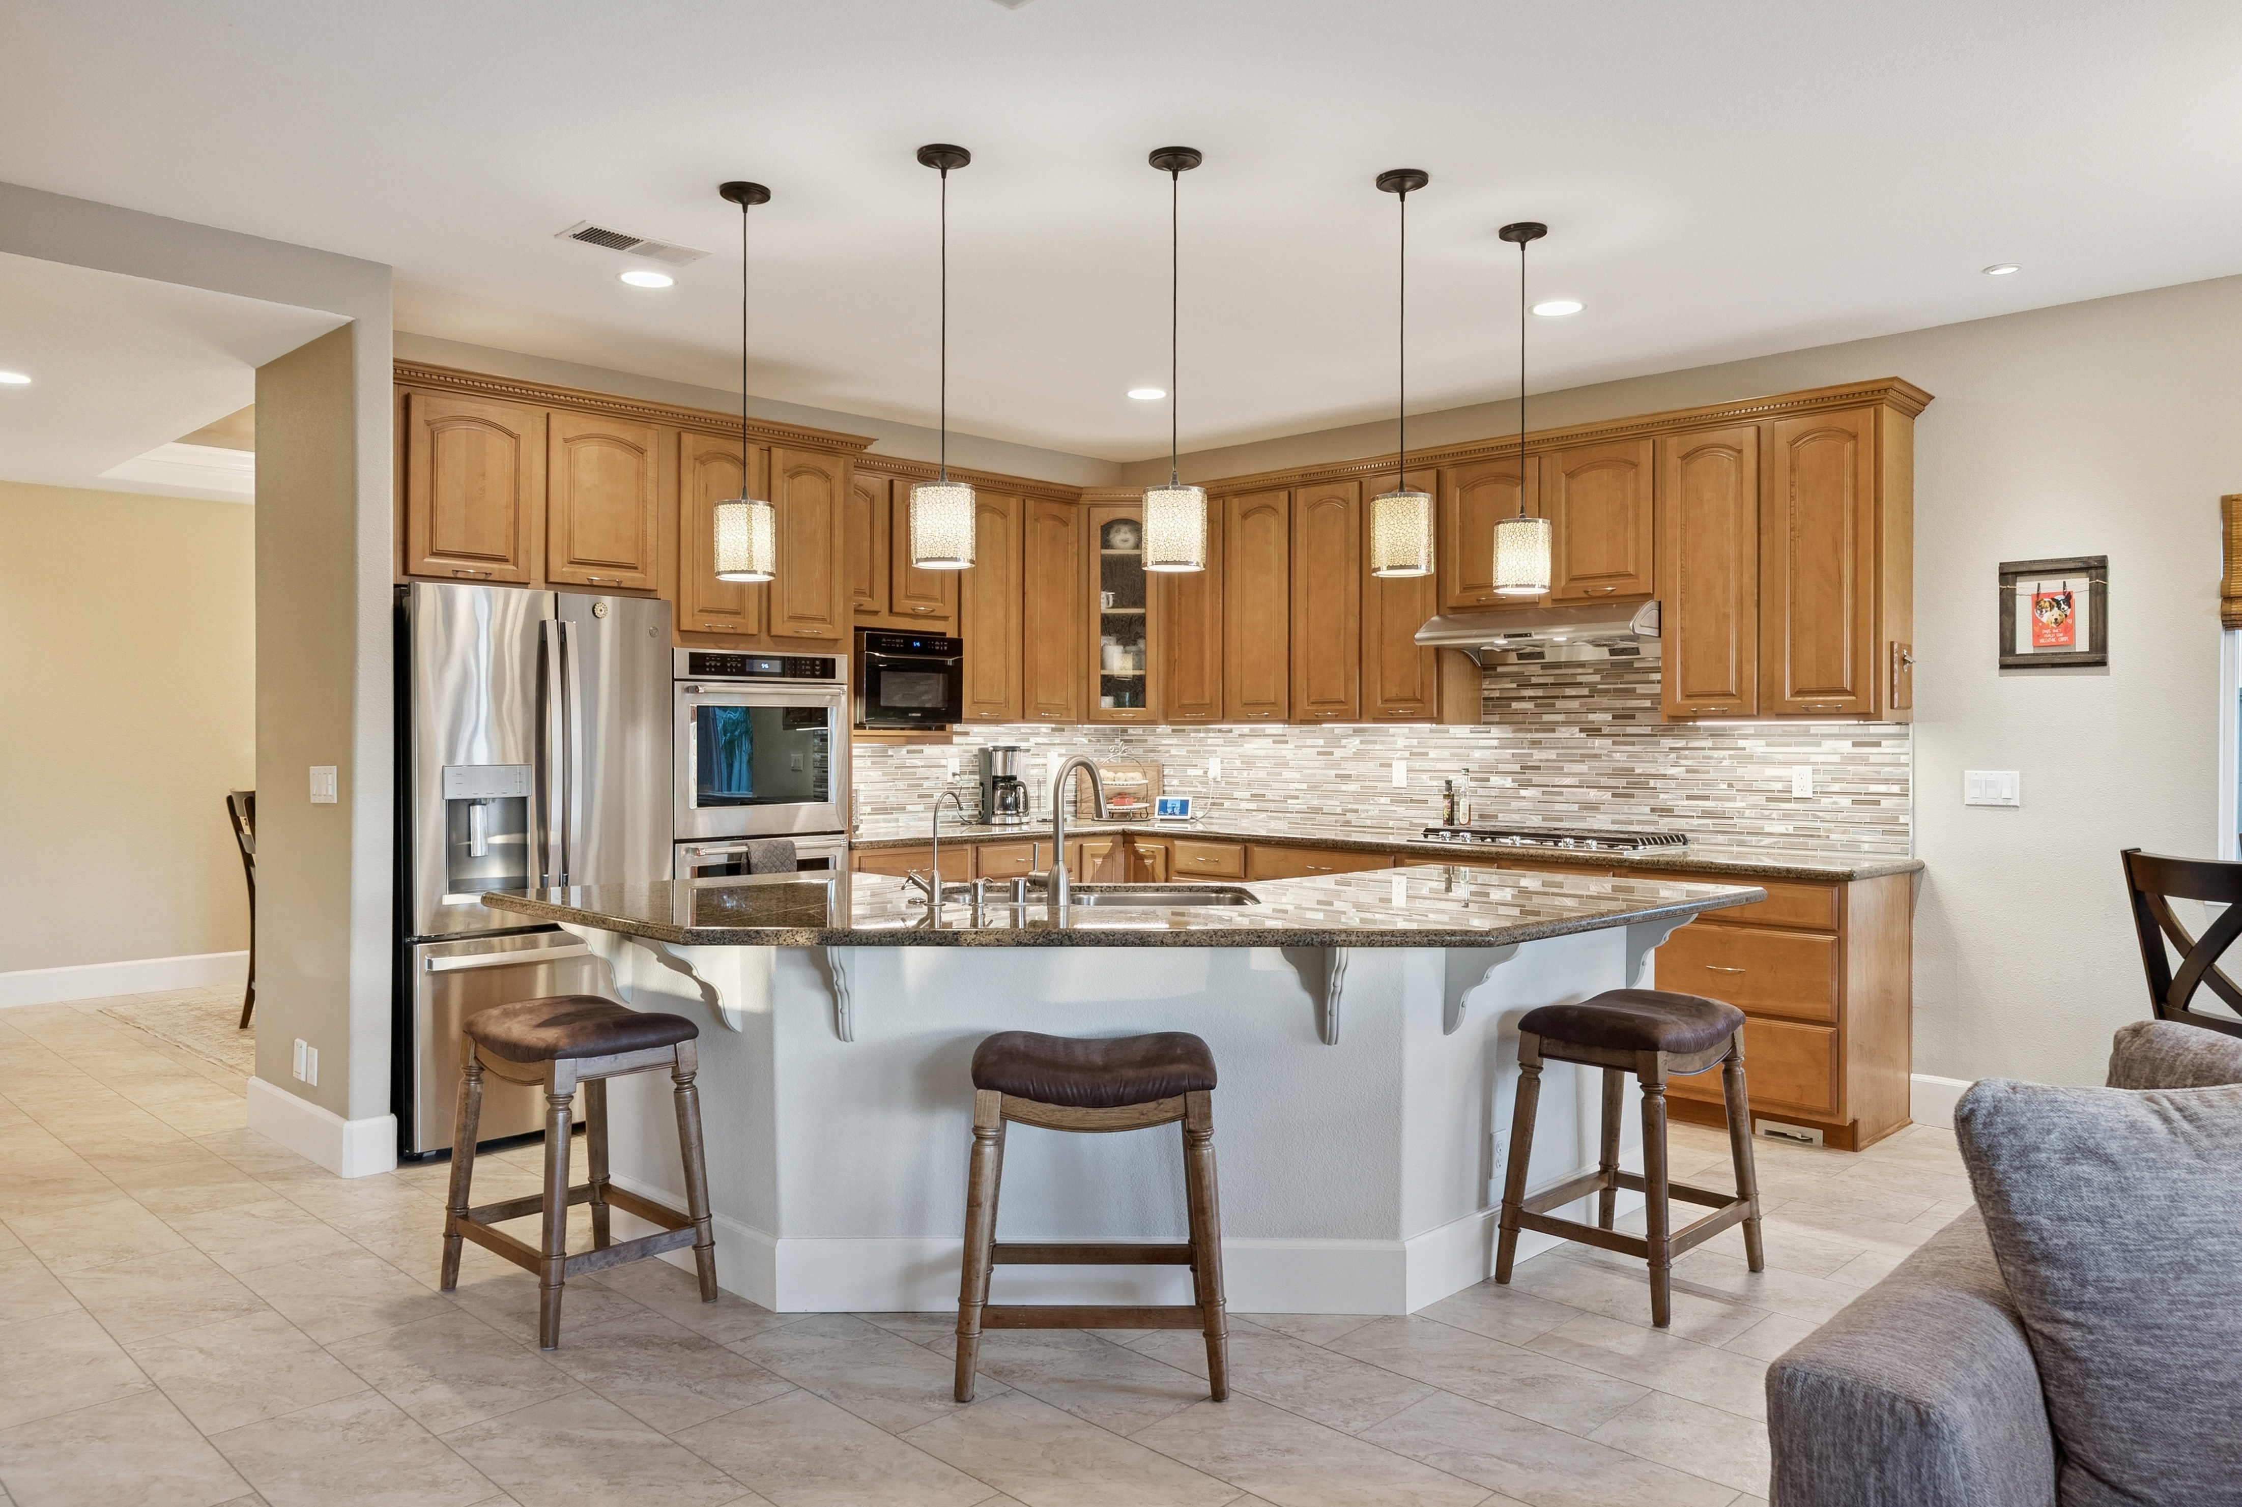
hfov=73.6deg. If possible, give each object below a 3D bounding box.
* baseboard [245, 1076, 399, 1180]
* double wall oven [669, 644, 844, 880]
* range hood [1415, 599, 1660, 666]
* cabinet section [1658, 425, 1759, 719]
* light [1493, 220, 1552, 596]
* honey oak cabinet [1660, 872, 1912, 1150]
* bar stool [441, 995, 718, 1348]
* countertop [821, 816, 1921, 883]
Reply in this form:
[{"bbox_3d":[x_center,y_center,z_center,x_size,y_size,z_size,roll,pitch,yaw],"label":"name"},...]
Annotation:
[{"bbox_3d":[-2.623,1.202,4.910,0.860,0.168,0.165,1,1,44],"label":"baseboard"},{"bbox_3d":[-1.520,0.274,5.712,0.620,1.300,0.745,1,1,44],"label":"double wall oven"},{"bbox_3d":[1.683,-0.453,5.828,0.915,0.210,0.510,0,1,44],"label":"range hood"},{"bbox_3d":[2.211,-0.635,5.474,0.372,1.039,0.336,1,1,44],"label":"cabinet section"},{"bbox_3d":[1.130,-0.963,4.214,0.160,1.010,0.160,0,1,44],"label":"light"},{"bbox_3d":[2.238,0.839,5.227,0.766,0.876,0.630,0,1,44],"label":"honey oak cabinet"},{"bbox_3d":[-1.291,0.956,3.560,0.540,0.665,0.430,0,1,44],"label":"bar stool"},{"bbox_3d":[0.631,0.376,5.679,3.800,0.040,2.160,1,1,44],"label":"countertop"}]

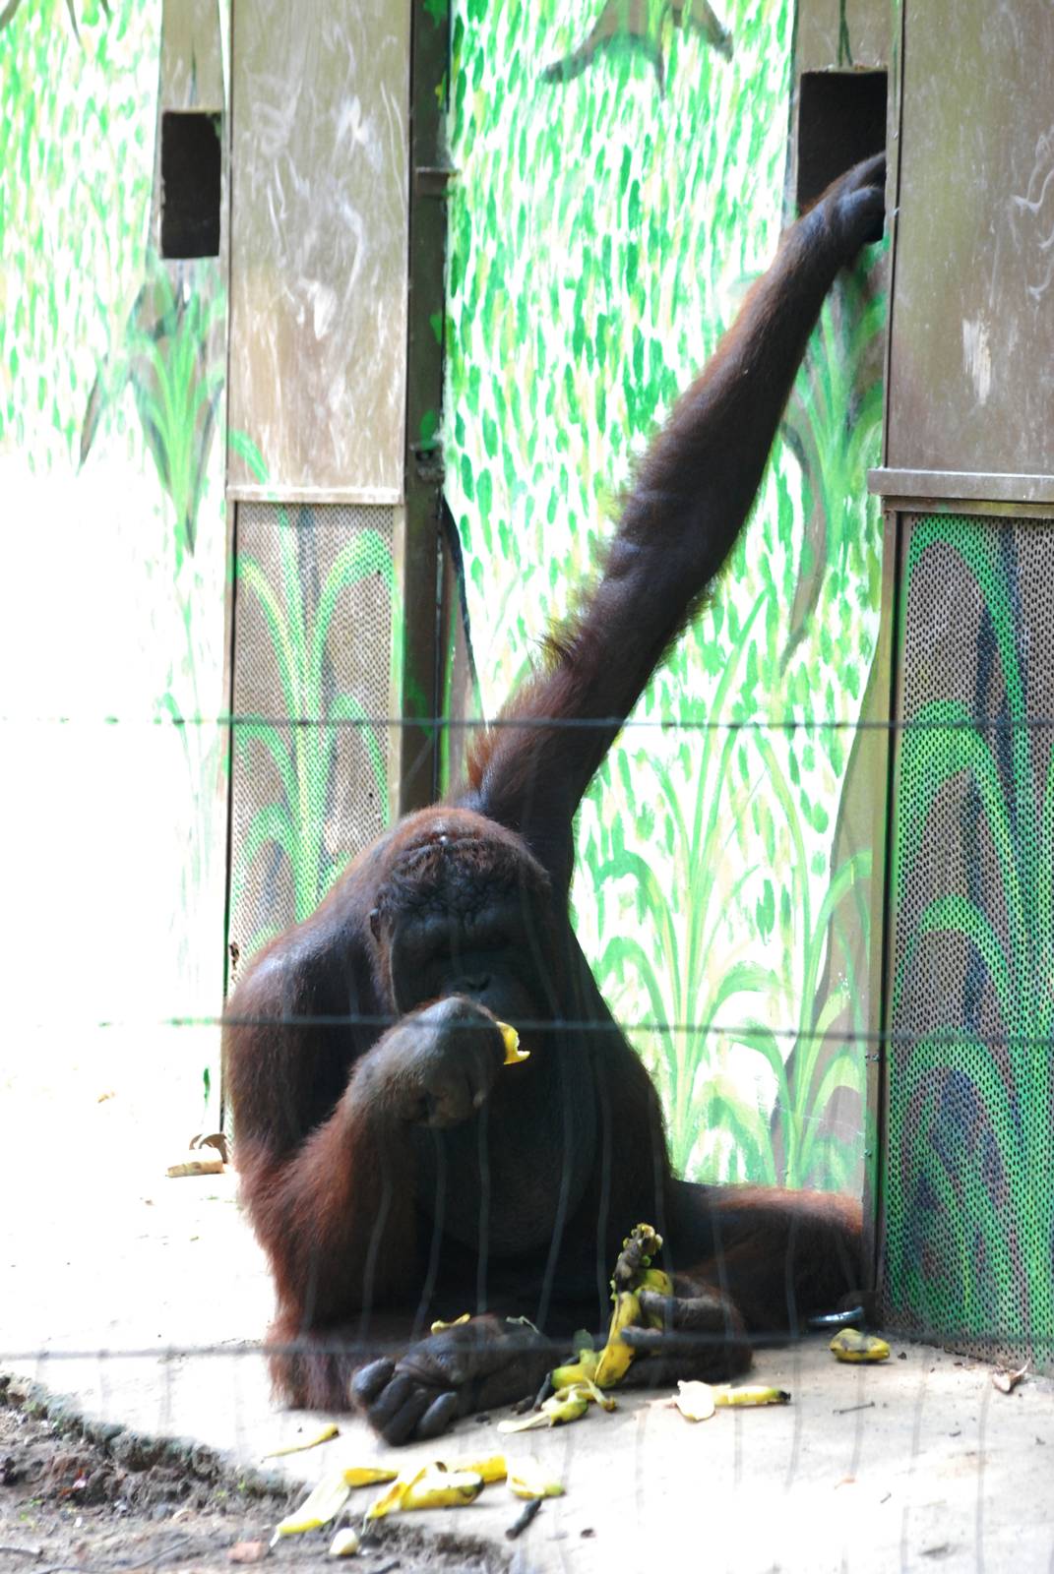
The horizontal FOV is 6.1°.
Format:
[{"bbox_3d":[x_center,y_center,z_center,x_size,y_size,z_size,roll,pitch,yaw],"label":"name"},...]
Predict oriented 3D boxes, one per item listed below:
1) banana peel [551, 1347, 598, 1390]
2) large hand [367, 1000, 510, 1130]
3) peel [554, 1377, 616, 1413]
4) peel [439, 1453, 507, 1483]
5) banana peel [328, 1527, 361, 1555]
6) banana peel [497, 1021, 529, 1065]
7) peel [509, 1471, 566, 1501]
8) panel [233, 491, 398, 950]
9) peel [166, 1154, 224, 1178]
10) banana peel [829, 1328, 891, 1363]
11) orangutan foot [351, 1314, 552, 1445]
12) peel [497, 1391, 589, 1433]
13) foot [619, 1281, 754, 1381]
[{"bbox_3d":[0.058,0.689,11.650,0.060,0.049,0.050,1,2,0],"label":"banana peel"},{"bbox_3d":[-0.104,0.317,11.300,0.125,0.145,0.125,-2,4,-34],"label":"large hand"},{"bbox_3d":[0.068,0.716,11.600,0.075,0.038,0.060,1,2,0],"label":"peel"},{"bbox_3d":[-0.062,0.764,11.050,0.082,0.034,0.050,1,2,0],"label":"peel"},{"bbox_3d":[-0.194,0.805,10.500,0.035,0.033,0.036,1,2,0],"label":"banana peel"},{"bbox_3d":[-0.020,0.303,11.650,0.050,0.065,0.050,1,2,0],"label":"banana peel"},{"bbox_3d":[0.011,0.777,10.950,0.066,0.033,0.055,1,2,0],"label":"peel"},{"bbox_3d":[-0.318,0.080,14.400,0.030,0.990,0.630,1,2,-23],"label":"panel"},{"bbox_3d":[-0.458,0.523,13.600,0.080,0.026,0.035,-1,3,-24],"label":"peel"},{"bbox_3d":[0.389,0.653,11.500,0.074,0.036,0.042,0,3,-9],"label":"banana peel"},{"bbox_3d":[-0.086,0.674,11.200,0.210,0.125,0.125,-1,4,-33],"label":"orangutan foot"},{"bbox_3d":[0.019,0.714,11.250,0.105,0.036,0.055,-1,4,-30],"label":"peel"},{"bbox_3d":[0.183,0.631,11.400,0.165,0.115,0.110,-1,4,-30],"label":"foot"}]

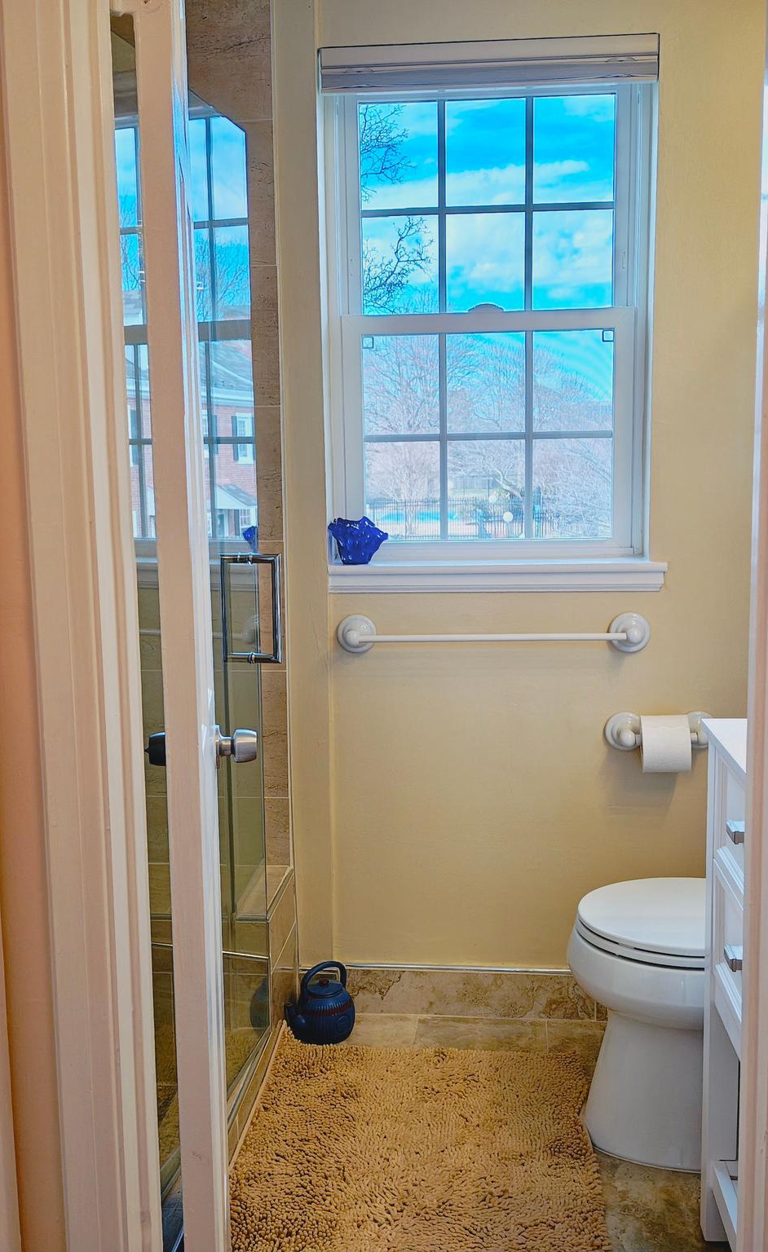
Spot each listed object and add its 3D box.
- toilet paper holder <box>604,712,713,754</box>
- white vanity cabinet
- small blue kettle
[{"bbox_3d":[0.607,0.238,2.634,0.240,0.090,0.080,0,8,5],"label":"toilet paper holder"},{"bbox_3d":[0.739,0.618,1.611,0.530,0.875,0.610,0,8,5],"label":"white vanity cabinet"},{"bbox_3d":[-0.147,0.839,2.688,0.170,0.177,0.130,-7,10,-40],"label":"small blue kettle"}]

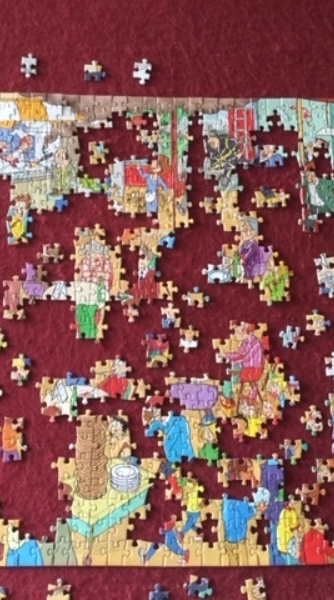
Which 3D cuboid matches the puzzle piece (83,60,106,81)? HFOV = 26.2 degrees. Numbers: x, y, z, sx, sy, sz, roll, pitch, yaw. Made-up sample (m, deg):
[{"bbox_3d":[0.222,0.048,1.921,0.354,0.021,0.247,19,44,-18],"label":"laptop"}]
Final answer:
[{"bbox_3d":[-0.079,-0.251,0.784,0.023,0.002,0.025,1,76,-3],"label":"puzzle piece"}]

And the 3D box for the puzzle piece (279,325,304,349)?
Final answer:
[{"bbox_3d":[0.126,0.038,0.724,0.025,0.002,0.023,12,76,0],"label":"puzzle piece"}]

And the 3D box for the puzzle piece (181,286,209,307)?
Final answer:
[{"bbox_3d":[0.029,-0.003,0.730,0.028,0.002,0.022,3,77,-2],"label":"puzzle piece"}]

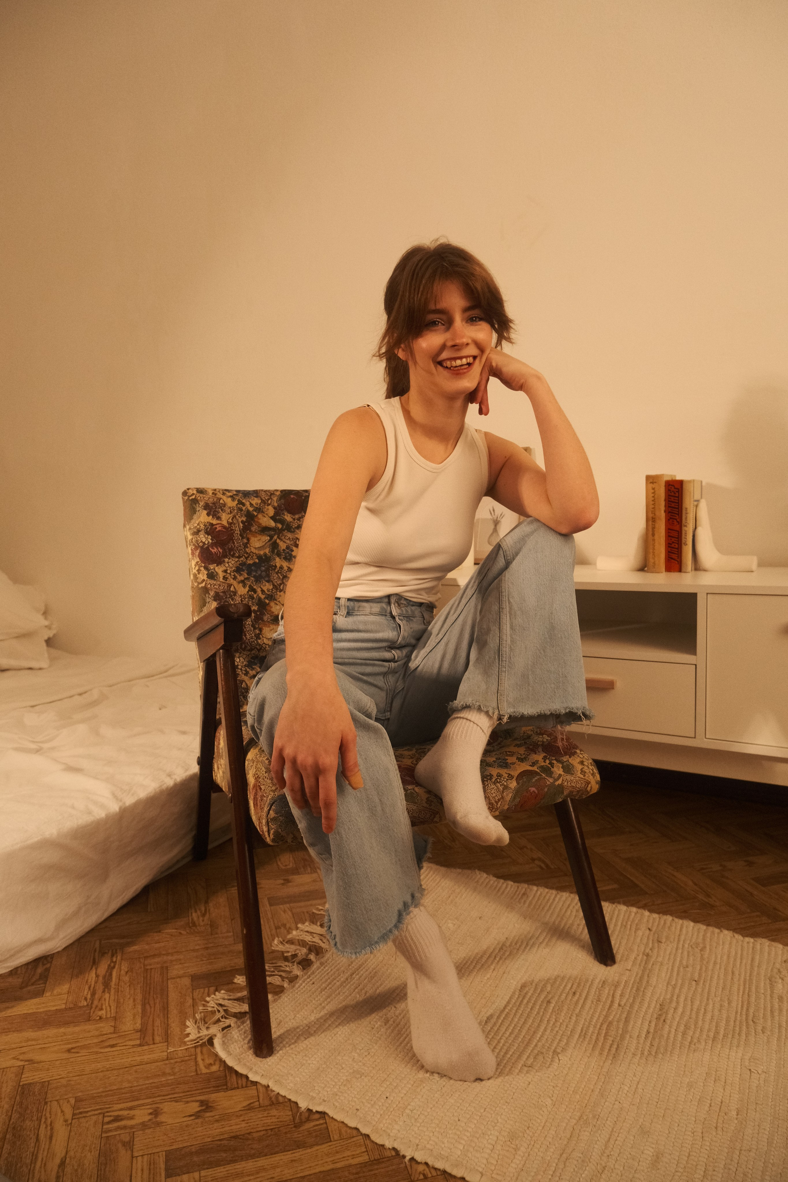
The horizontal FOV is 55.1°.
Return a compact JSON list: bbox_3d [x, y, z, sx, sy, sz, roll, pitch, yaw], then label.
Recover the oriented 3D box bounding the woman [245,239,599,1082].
[{"bbox_3d":[-0.008,0.029,1.198,0.465,1.155,0.610,-4,6,-22],"label":"woman"}]

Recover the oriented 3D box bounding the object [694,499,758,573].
[{"bbox_3d":[0.732,-0.121,1.660,0.120,0.161,0.072,2,7,33],"label":"object"}]

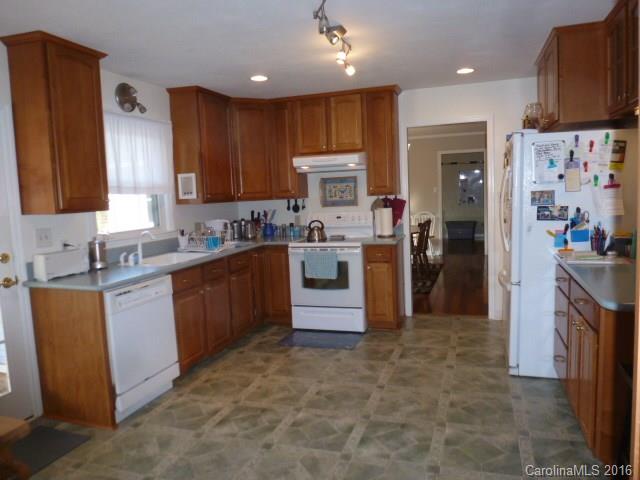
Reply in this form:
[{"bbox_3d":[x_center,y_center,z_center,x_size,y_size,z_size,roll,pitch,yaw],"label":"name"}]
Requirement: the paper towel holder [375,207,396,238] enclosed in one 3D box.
[{"bbox_3d":[0.691,-0.197,4.772,0.190,0.335,0.190,-1,6,19],"label":"paper towel holder"}]

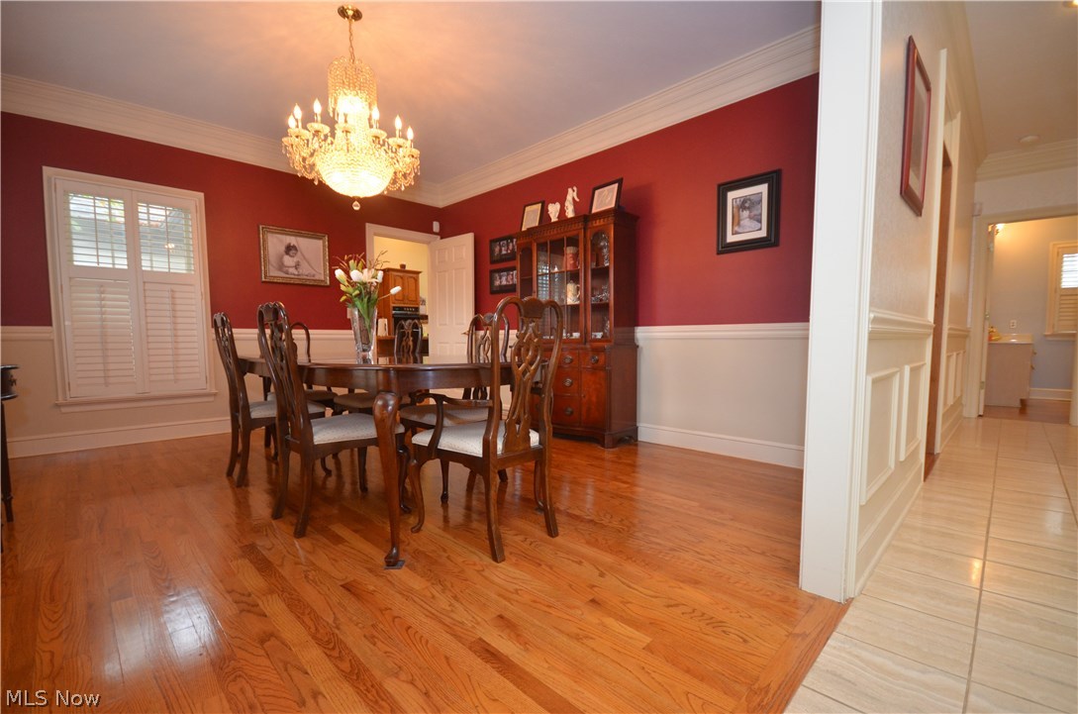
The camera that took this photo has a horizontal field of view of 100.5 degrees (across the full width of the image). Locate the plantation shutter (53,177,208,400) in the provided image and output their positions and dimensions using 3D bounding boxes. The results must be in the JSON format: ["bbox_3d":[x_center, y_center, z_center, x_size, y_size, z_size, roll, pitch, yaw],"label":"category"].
[{"bbox_3d":[-3.298,-0.527,3.690,0.890,1.670,0.060,-3,4,-43],"label":"plantation shutter"}]

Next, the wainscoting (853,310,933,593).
[{"bbox_3d":[1.666,0.293,2.056,1.650,0.955,0.050,-3,4,-43],"label":"wainscoting"}]

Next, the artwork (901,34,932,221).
[{"bbox_3d":[1.705,-0.995,2.035,0.530,0.660,0.030,-3,3,-42],"label":"artwork"}]

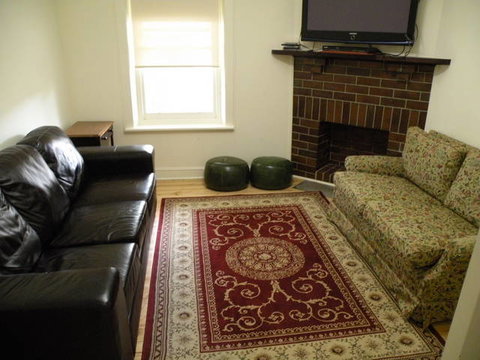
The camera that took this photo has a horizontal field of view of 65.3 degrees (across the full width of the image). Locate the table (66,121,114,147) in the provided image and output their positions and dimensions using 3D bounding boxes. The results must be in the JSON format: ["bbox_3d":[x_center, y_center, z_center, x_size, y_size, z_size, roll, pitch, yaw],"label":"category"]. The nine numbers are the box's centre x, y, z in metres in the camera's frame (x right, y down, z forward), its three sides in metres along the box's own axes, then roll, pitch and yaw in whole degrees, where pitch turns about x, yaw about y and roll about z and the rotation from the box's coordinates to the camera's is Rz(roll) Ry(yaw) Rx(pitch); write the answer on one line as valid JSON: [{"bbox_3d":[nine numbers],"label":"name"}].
[{"bbox_3d":[-1.499,-0.185,3.792,0.390,0.680,0.590,-1,22,-4],"label":"table"}]

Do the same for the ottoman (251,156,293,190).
[{"bbox_3d":[0.349,-0.096,4.152,0.465,0.270,0.465,-2,22,-6],"label":"ottoman"}]

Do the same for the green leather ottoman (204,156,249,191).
[{"bbox_3d":[-0.146,-0.084,4.104,0.483,0.278,0.483,-2,22,-6],"label":"green leather ottoman"}]

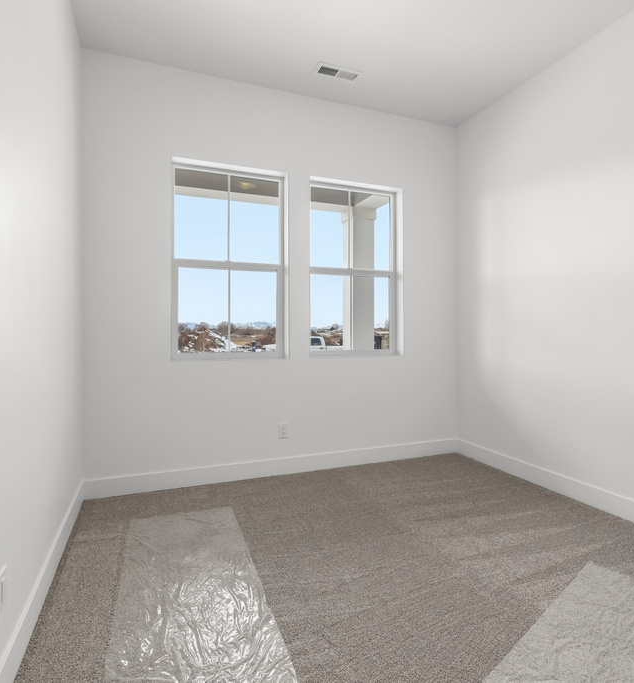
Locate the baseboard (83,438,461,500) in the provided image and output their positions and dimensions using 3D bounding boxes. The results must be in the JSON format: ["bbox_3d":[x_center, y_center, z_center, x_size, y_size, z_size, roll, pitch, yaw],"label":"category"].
[{"bbox_3d":[-0.135,0.983,3.175,3.040,0.131,0.016,0,1,-20],"label":"baseboard"}]

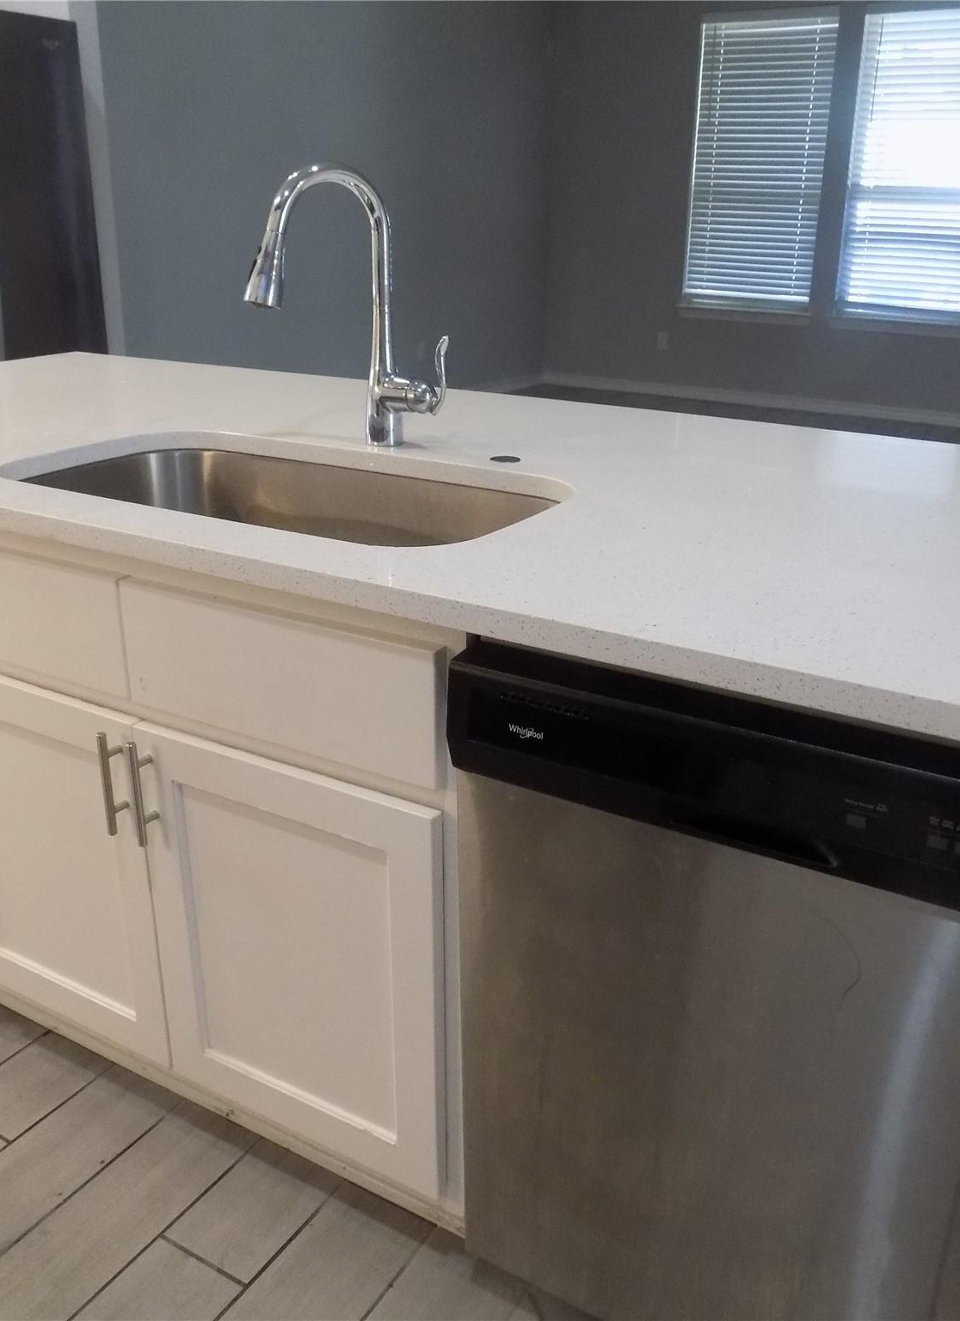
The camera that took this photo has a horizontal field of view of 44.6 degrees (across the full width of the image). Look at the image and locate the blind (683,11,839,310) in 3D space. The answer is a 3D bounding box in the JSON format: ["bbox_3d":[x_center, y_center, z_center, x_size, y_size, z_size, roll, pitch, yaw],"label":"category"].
[{"bbox_3d":[1.793,-3.181,7.538,0.869,1.715,0.060,13,24,29],"label":"blind"}]

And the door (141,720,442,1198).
[{"bbox_3d":[-0.231,0.362,1.426,0.432,0.522,0.020,13,25,29],"label":"door"}]

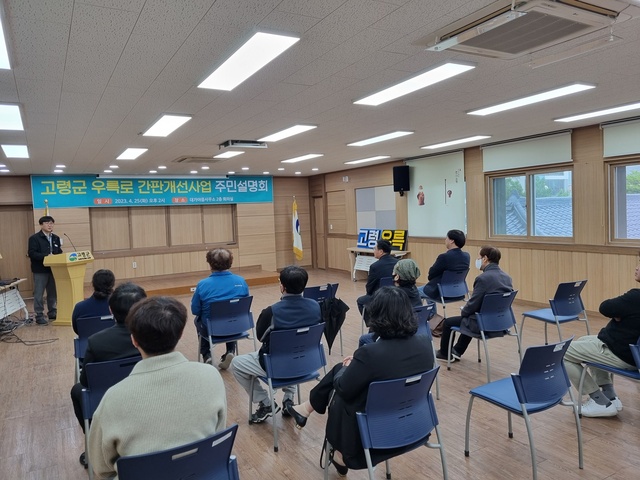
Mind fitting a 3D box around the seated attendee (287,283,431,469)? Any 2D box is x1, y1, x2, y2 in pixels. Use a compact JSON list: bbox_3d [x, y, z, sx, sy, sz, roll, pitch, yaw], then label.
[{"bbox_3d":[0.176,0.783,2.552,0.500,1.180,0.940,-4,3,-36],"label":"seated attendee"}]

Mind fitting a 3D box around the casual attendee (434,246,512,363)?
[{"bbox_3d":[1.503,0.657,4.788,0.530,1.230,0.800,-4,4,-35],"label":"casual attendee"}]

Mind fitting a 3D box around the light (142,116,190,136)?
[{"bbox_3d":[-1.696,-1.265,5.281,0.284,0.050,1.240,-4,3,-30],"label":"light"}]

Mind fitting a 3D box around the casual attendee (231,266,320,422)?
[{"bbox_3d":[-0.347,0.794,3.638,0.620,1.230,0.660,-4,4,-29],"label":"casual attendee"}]

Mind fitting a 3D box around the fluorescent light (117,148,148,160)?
[{"bbox_3d":[-2.824,-1.312,7.242,0.284,0.050,1.240,-4,3,-30],"label":"fluorescent light"}]

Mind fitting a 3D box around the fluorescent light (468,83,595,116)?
[{"bbox_3d":[2.050,-1.381,4.839,0.310,0.050,1.240,-4,3,-30],"label":"fluorescent light"}]

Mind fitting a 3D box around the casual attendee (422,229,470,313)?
[{"bbox_3d":[1.637,0.516,6.573,0.570,1.300,0.680,-4,4,-35],"label":"casual attendee"}]

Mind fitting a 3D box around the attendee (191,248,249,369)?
[{"bbox_3d":[-1.026,0.698,4.686,0.540,1.245,0.720,-4,3,-30],"label":"attendee"}]

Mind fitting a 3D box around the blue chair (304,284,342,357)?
[{"bbox_3d":[-0.101,0.897,5.447,0.490,0.800,0.530,-4,4,-29],"label":"blue chair"}]

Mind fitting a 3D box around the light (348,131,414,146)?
[{"bbox_3d":[0.847,-1.442,6.943,0.310,0.050,1.240,-4,3,-30],"label":"light"}]

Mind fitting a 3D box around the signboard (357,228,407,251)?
[{"bbox_3d":[1.413,0.003,10.901,0.090,0.450,1.720,10,-3,-29],"label":"signboard"}]

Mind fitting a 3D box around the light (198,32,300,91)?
[{"bbox_3d":[-0.541,-1.199,3.340,0.310,0.050,1.240,-4,3,-30],"label":"light"}]

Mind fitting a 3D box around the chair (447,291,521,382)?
[{"bbox_3d":[1.532,0.856,4.509,0.480,0.780,0.530,-4,3,-30],"label":"chair"}]

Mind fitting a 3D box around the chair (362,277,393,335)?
[{"bbox_3d":[0.830,0.827,6.063,0.490,0.800,0.530,-4,4,-29],"label":"chair"}]

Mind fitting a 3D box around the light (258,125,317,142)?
[{"bbox_3d":[-0.442,-1.351,6.180,0.310,0.050,1.240,-4,3,-30],"label":"light"}]

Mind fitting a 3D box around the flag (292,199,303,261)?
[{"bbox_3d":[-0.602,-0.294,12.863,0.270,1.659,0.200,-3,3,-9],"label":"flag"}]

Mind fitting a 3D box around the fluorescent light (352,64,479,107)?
[{"bbox_3d":[0.731,-1.304,4.029,0.284,0.050,1.240,-4,3,-30],"label":"fluorescent light"}]

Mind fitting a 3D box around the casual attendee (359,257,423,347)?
[{"bbox_3d":[0.533,0.713,3.977,0.520,1.155,0.700,-4,3,-34],"label":"casual attendee"}]

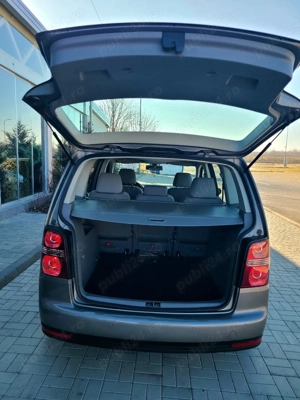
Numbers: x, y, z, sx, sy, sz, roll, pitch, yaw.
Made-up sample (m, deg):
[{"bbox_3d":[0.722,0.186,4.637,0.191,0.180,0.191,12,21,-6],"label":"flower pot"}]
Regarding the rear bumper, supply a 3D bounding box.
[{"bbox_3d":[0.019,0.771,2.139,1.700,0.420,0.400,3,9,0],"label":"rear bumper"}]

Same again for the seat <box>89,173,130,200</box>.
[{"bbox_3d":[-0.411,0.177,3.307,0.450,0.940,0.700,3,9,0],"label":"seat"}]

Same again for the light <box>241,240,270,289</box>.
[{"bbox_3d":[0.737,0.428,2.102,0.205,0.370,0.190,3,9,0],"label":"light"}]

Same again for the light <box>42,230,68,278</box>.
[{"bbox_3d":[-0.656,0.357,2.102,0.205,0.370,0.190,3,9,0],"label":"light"}]

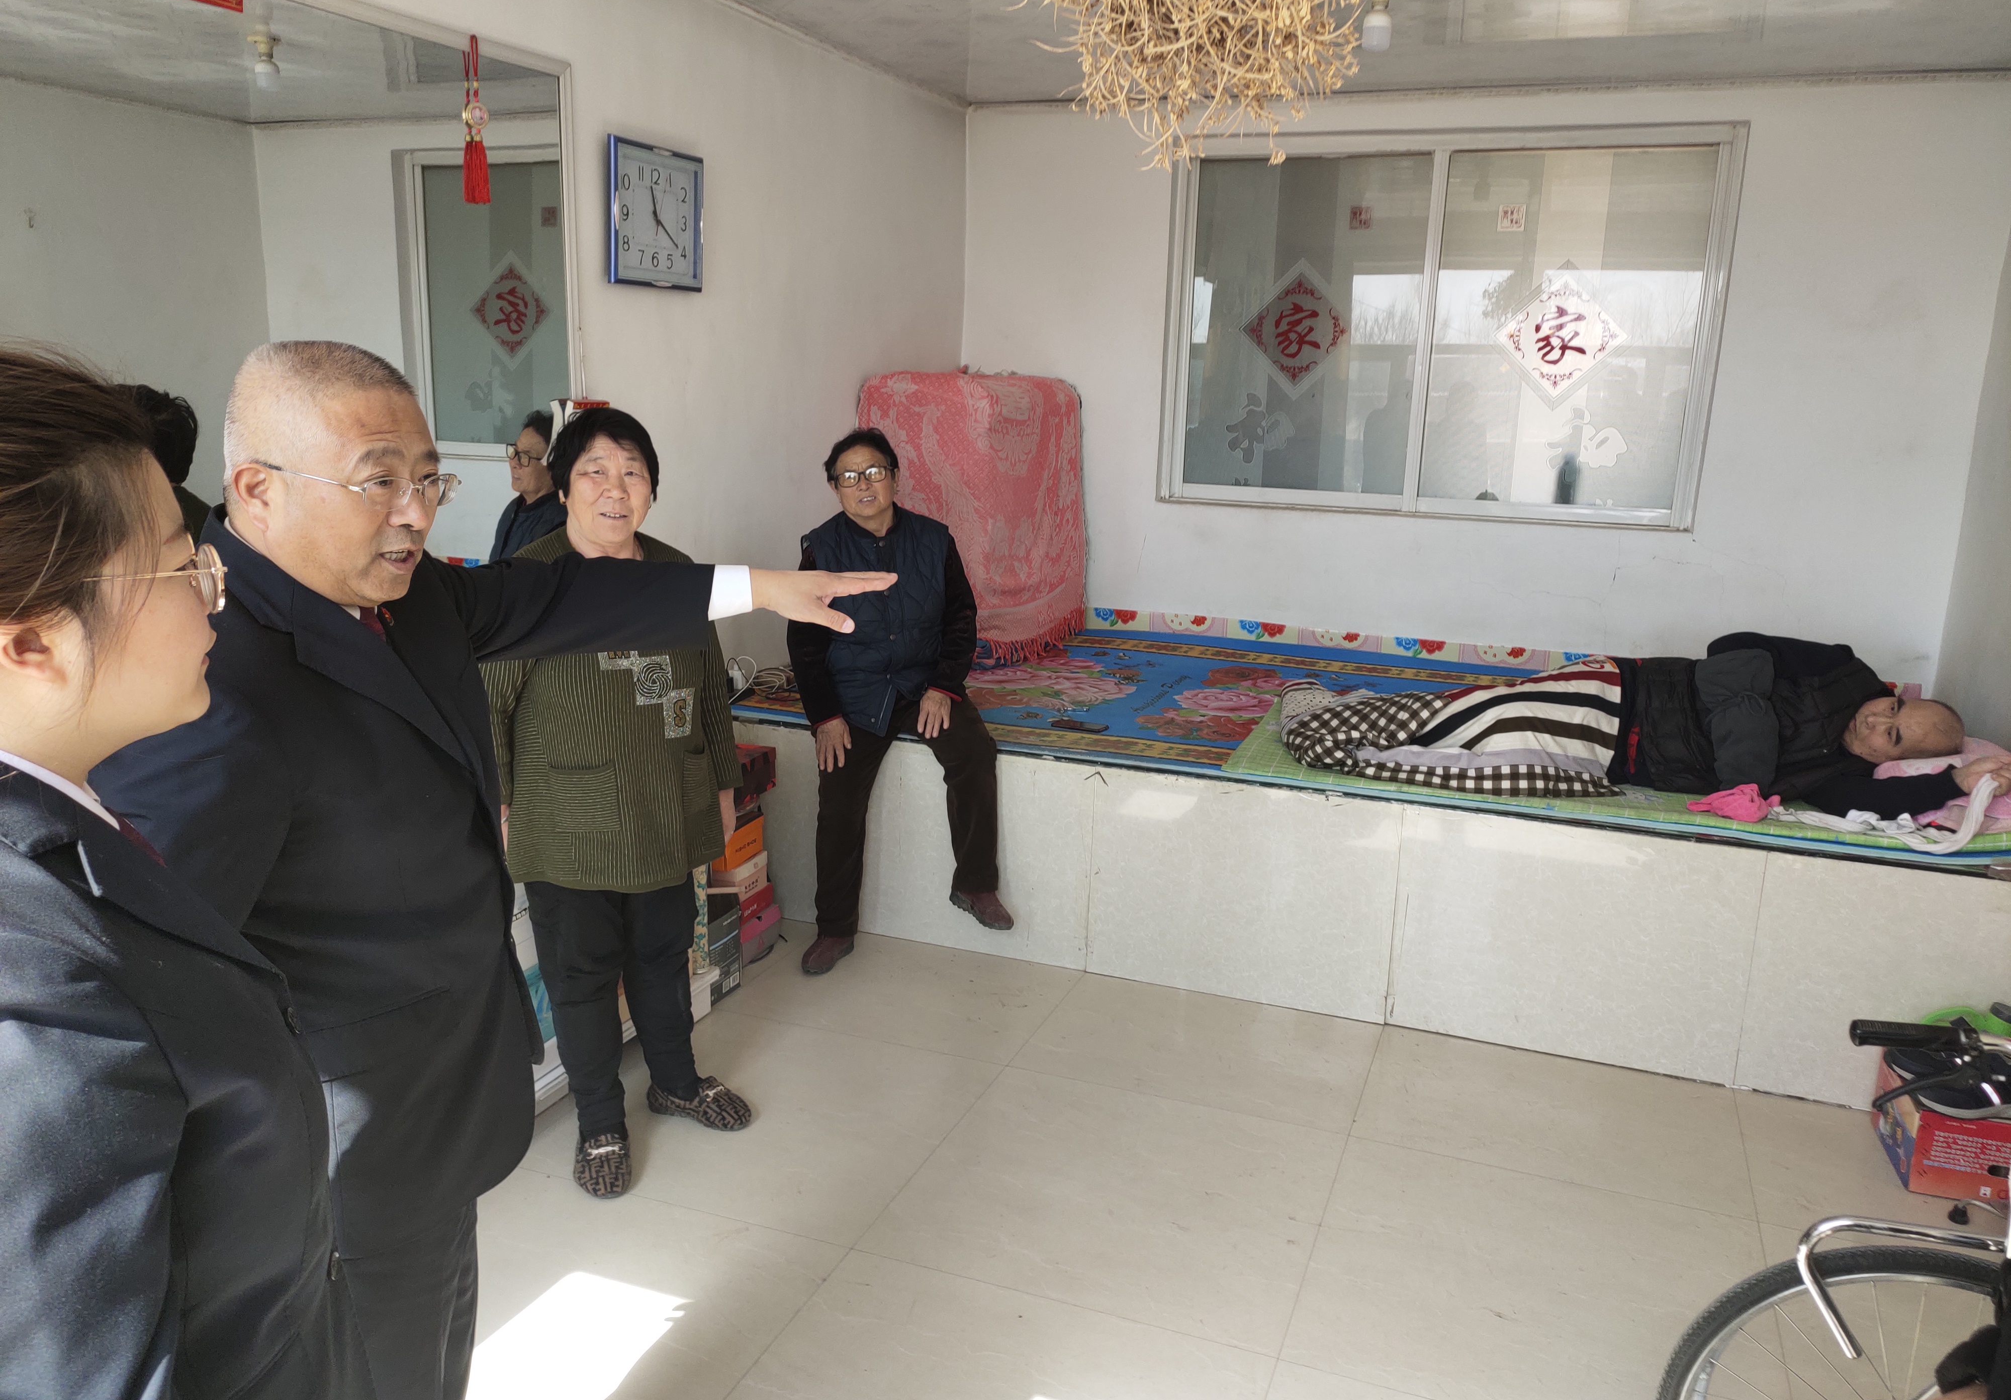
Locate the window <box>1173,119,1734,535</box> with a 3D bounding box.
[{"bbox_3d":[1.519,-1.365,4.923,1.959,1.370,0.100,6,13,21],"label":"window"}]

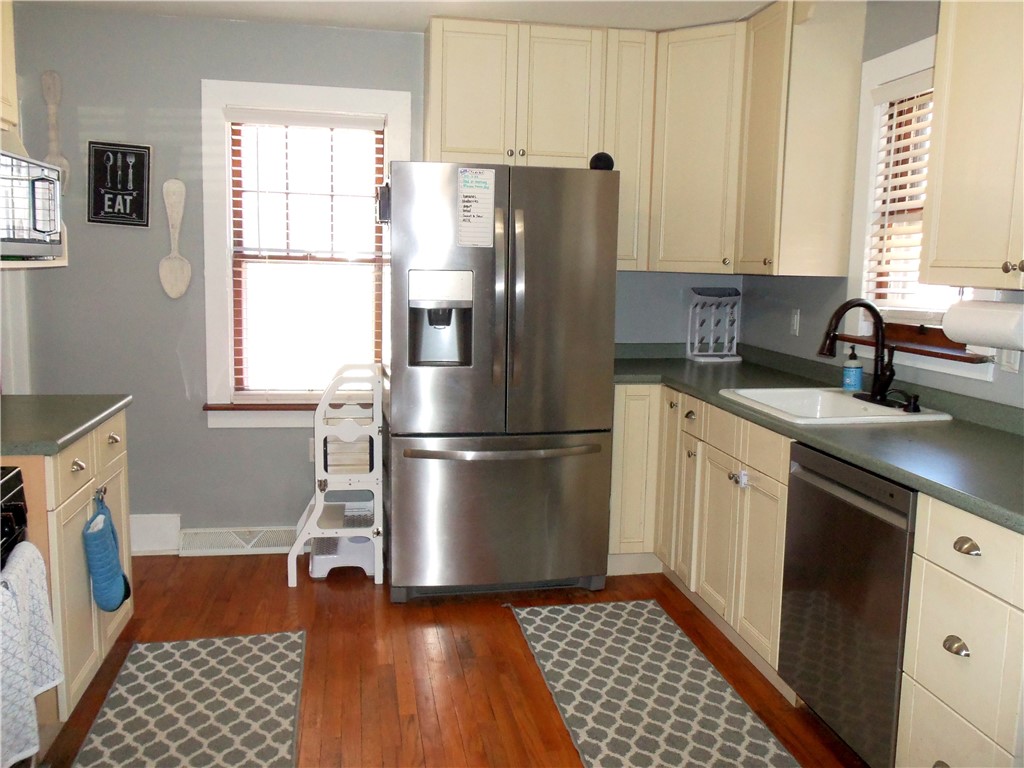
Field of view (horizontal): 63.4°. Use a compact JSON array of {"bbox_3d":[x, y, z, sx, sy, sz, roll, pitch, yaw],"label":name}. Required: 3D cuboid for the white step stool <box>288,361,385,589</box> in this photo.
[{"bbox_3d":[-0.790,0.394,3.731,0.405,0.918,0.430,0,8,-11],"label":"white step stool"}]

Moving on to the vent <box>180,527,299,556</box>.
[{"bbox_3d":[-1.289,0.749,3.960,0.568,0.119,0.057,0,8,-11],"label":"vent"}]

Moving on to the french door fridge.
[{"bbox_3d":[-0.094,-0.021,3.691,0.906,1.759,0.768,0,8,-11],"label":"french door fridge"}]

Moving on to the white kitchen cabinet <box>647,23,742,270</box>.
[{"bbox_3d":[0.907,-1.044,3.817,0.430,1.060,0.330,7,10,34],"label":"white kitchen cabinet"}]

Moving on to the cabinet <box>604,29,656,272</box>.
[{"bbox_3d":[0.488,-1.067,3.910,0.244,1.058,0.337,0,8,-11],"label":"cabinet"}]

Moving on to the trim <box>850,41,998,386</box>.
[{"bbox_3d":[1.431,-0.630,2.907,0.100,1.137,0.825,0,8,-11],"label":"trim"}]

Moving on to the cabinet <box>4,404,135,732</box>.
[{"bbox_3d":[-1.553,0.536,2.440,0.624,0.813,0.714,0,8,-11],"label":"cabinet"}]

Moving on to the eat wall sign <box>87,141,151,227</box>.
[{"bbox_3d":[-1.740,-0.883,3.665,0.262,0.365,0.020,0,8,-11],"label":"eat wall sign"}]

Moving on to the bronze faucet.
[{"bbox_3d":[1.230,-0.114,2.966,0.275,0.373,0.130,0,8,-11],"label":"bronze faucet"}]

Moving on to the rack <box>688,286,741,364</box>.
[{"bbox_3d":[1.038,-0.298,4.185,0.268,0.361,0.144,0,8,-11],"label":"rack"}]

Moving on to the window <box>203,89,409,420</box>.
[{"bbox_3d":[-0.948,-0.576,3.883,0.945,1.580,0.090,0,8,-11],"label":"window"}]

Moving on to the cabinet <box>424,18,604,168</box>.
[{"bbox_3d":[-0.003,-1.284,3.785,0.763,0.613,0.337,0,8,-11],"label":"cabinet"}]

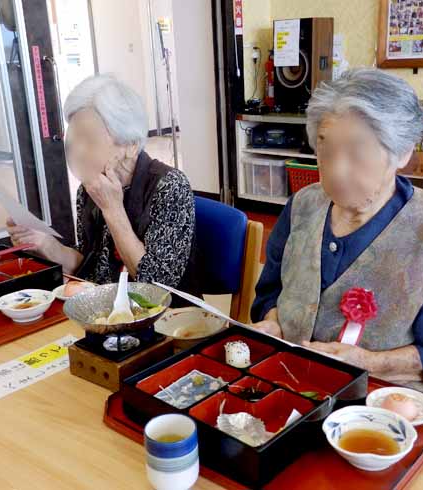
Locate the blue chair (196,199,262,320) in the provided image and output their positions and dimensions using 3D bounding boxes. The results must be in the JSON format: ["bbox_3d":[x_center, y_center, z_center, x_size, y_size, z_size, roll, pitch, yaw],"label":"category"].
[{"bbox_3d":[-0.169,0.281,1.772,0.500,0.790,0.540,13,23,42],"label":"blue chair"}]

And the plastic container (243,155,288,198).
[{"bbox_3d":[0.527,-0.548,4.748,0.370,0.270,0.340,13,23,42],"label":"plastic container"}]

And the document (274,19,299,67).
[{"bbox_3d":[0.529,-1.402,4.200,0.210,0.297,0.004,13,23,42],"label":"document"}]

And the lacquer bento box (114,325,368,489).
[{"bbox_3d":[0.052,0.217,0.901,0.256,0.053,0.256,13,23,41],"label":"lacquer bento box"}]

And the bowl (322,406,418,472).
[{"bbox_3d":[0.200,0.253,0.767,0.114,0.043,0.114,-2,17,1],"label":"bowl"}]

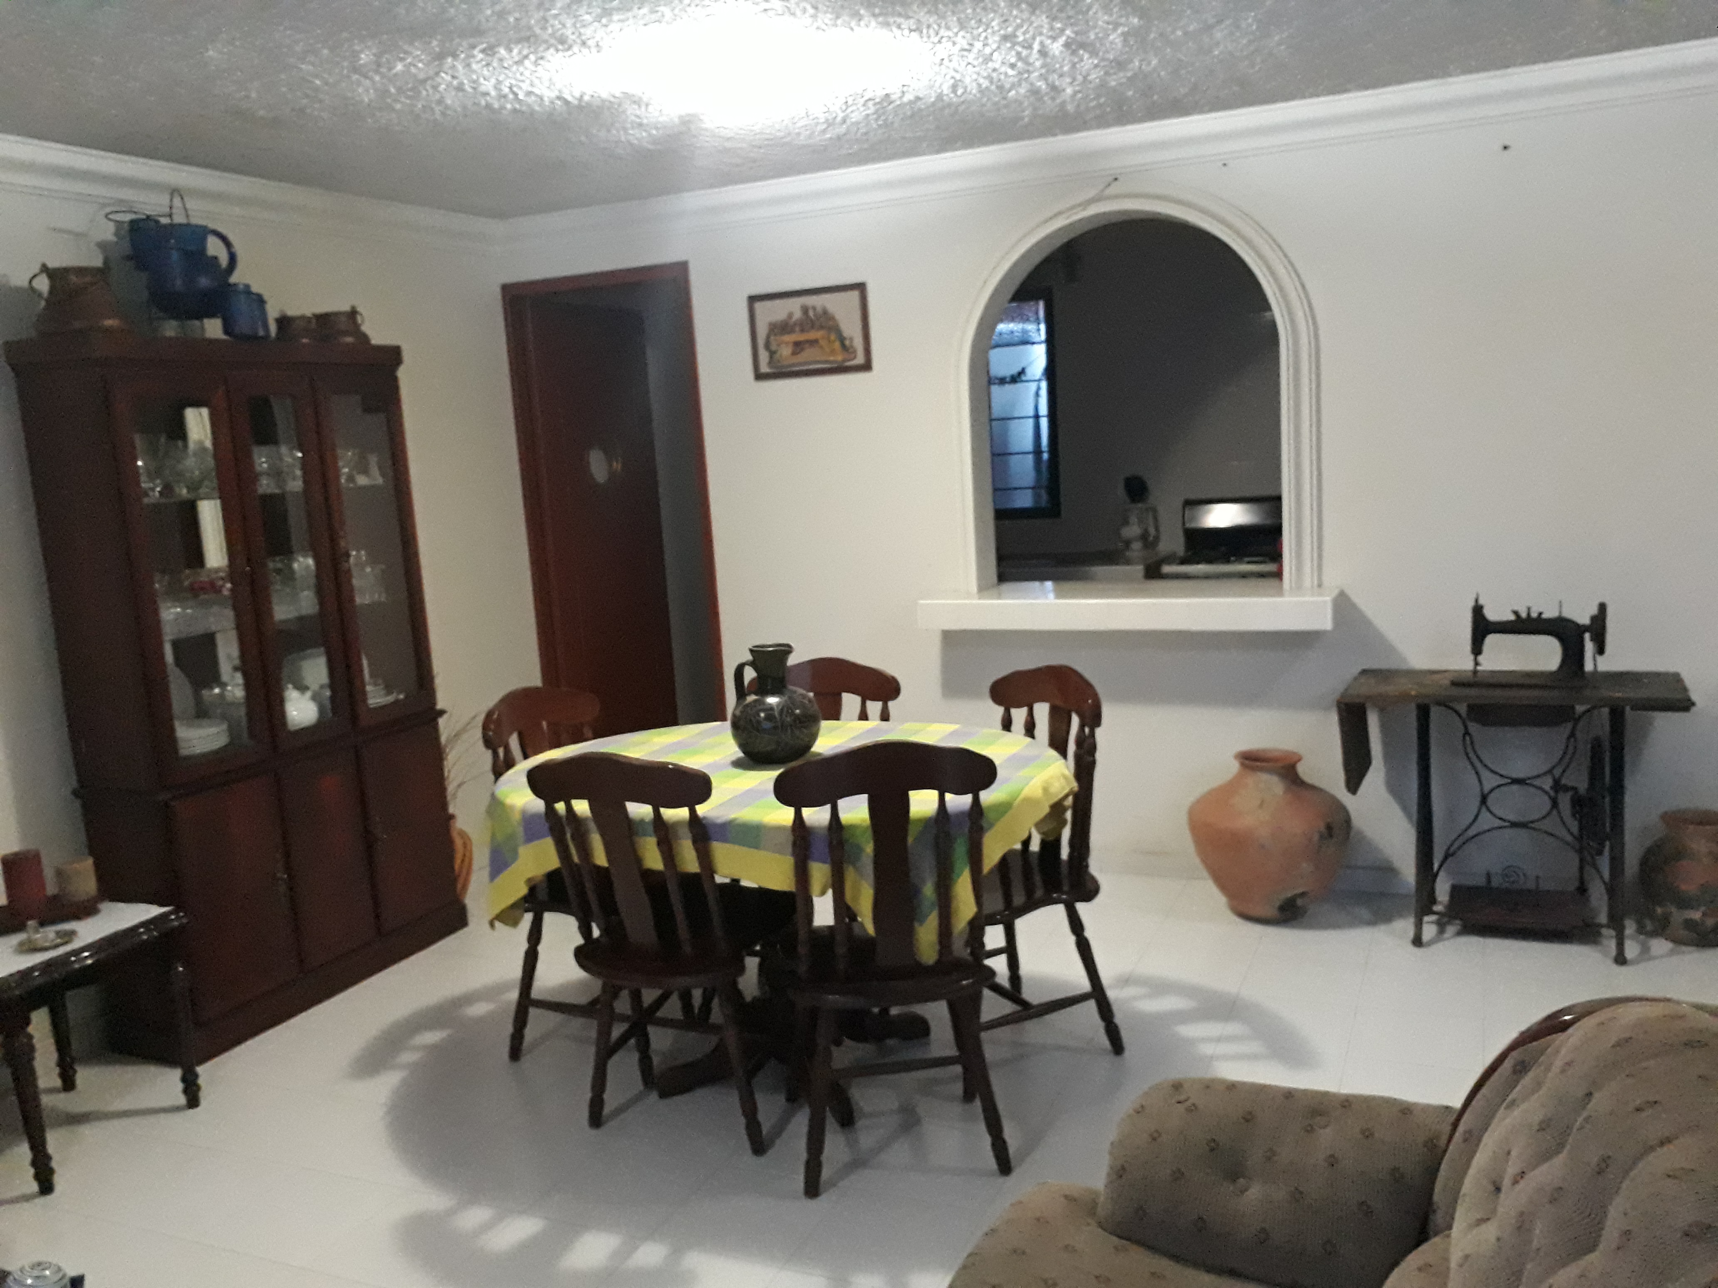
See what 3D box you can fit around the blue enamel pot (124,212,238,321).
[{"bbox_3d":[-1.880,-1.035,3.717,0.200,0.270,0.310,3,11,35],"label":"blue enamel pot"}]

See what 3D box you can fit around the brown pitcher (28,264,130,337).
[{"bbox_3d":[-2.050,-0.888,3.511,0.265,0.205,0.250,-9,10,-28],"label":"brown pitcher"}]

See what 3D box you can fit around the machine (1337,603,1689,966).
[{"bbox_3d":[1.919,0.357,3.983,0.900,1.020,0.430,1,10,24],"label":"machine"}]

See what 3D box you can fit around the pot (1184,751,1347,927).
[{"bbox_3d":[1.259,0.599,4.151,0.490,0.500,0.490,0,10,24],"label":"pot"}]

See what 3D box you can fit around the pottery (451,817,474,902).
[{"bbox_3d":[-1.498,0.774,4.733,0.250,0.320,0.250,-7,10,-21],"label":"pottery"}]

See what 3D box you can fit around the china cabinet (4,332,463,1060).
[{"bbox_3d":[-1.761,0.096,3.998,0.370,1.920,1.100,0,10,24],"label":"china cabinet"}]

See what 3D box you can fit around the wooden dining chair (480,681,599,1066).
[{"bbox_3d":[-0.662,0.603,3.605,0.490,0.975,0.470,1,10,28],"label":"wooden dining chair"}]

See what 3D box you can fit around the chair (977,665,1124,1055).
[{"bbox_3d":[0.336,0.554,3.362,0.480,0.955,0.460,-9,11,-30],"label":"chair"}]

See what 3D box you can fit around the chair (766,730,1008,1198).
[{"bbox_3d":[0.058,0.652,3.014,0.470,0.975,0.490,-5,9,-7],"label":"chair"}]

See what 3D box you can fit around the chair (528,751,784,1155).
[{"bbox_3d":[-0.398,0.643,3.188,0.470,0.975,0.490,1,15,25],"label":"chair"}]

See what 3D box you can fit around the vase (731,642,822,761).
[{"bbox_3d":[-0.229,0.160,3.570,0.235,0.307,0.235,-4,9,-4],"label":"vase"}]

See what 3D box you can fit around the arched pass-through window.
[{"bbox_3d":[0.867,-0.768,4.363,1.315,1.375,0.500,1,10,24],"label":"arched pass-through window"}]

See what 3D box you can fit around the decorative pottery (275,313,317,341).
[{"bbox_3d":[-1.725,-0.954,4.109,0.135,0.107,0.130,-8,10,-24],"label":"decorative pottery"}]

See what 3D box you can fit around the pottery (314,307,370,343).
[{"bbox_3d":[-1.650,-1.004,4.274,0.175,0.142,0.160,-7,10,-22],"label":"pottery"}]

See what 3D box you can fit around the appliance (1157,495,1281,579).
[{"bbox_3d":[1.870,-0.100,6.408,0.700,1.160,0.630,1,10,24],"label":"appliance"}]

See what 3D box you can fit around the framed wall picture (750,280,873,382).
[{"bbox_3d":[-0.177,-1.099,4.729,0.463,0.303,0.025,0,10,24],"label":"framed wall picture"}]

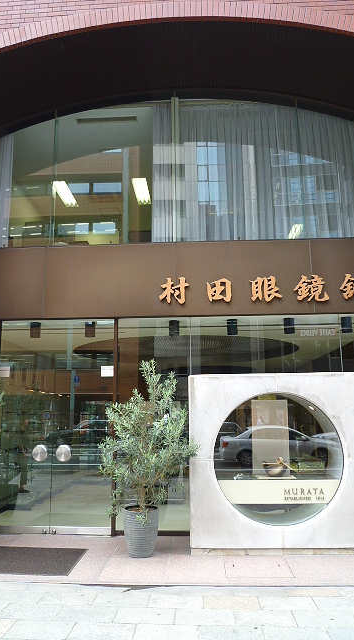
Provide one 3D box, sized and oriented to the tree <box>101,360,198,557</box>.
[{"bbox_3d":[-0.301,1.494,5.175,1.105,2.069,1.050,-1,-10,3],"label":"tree"}]

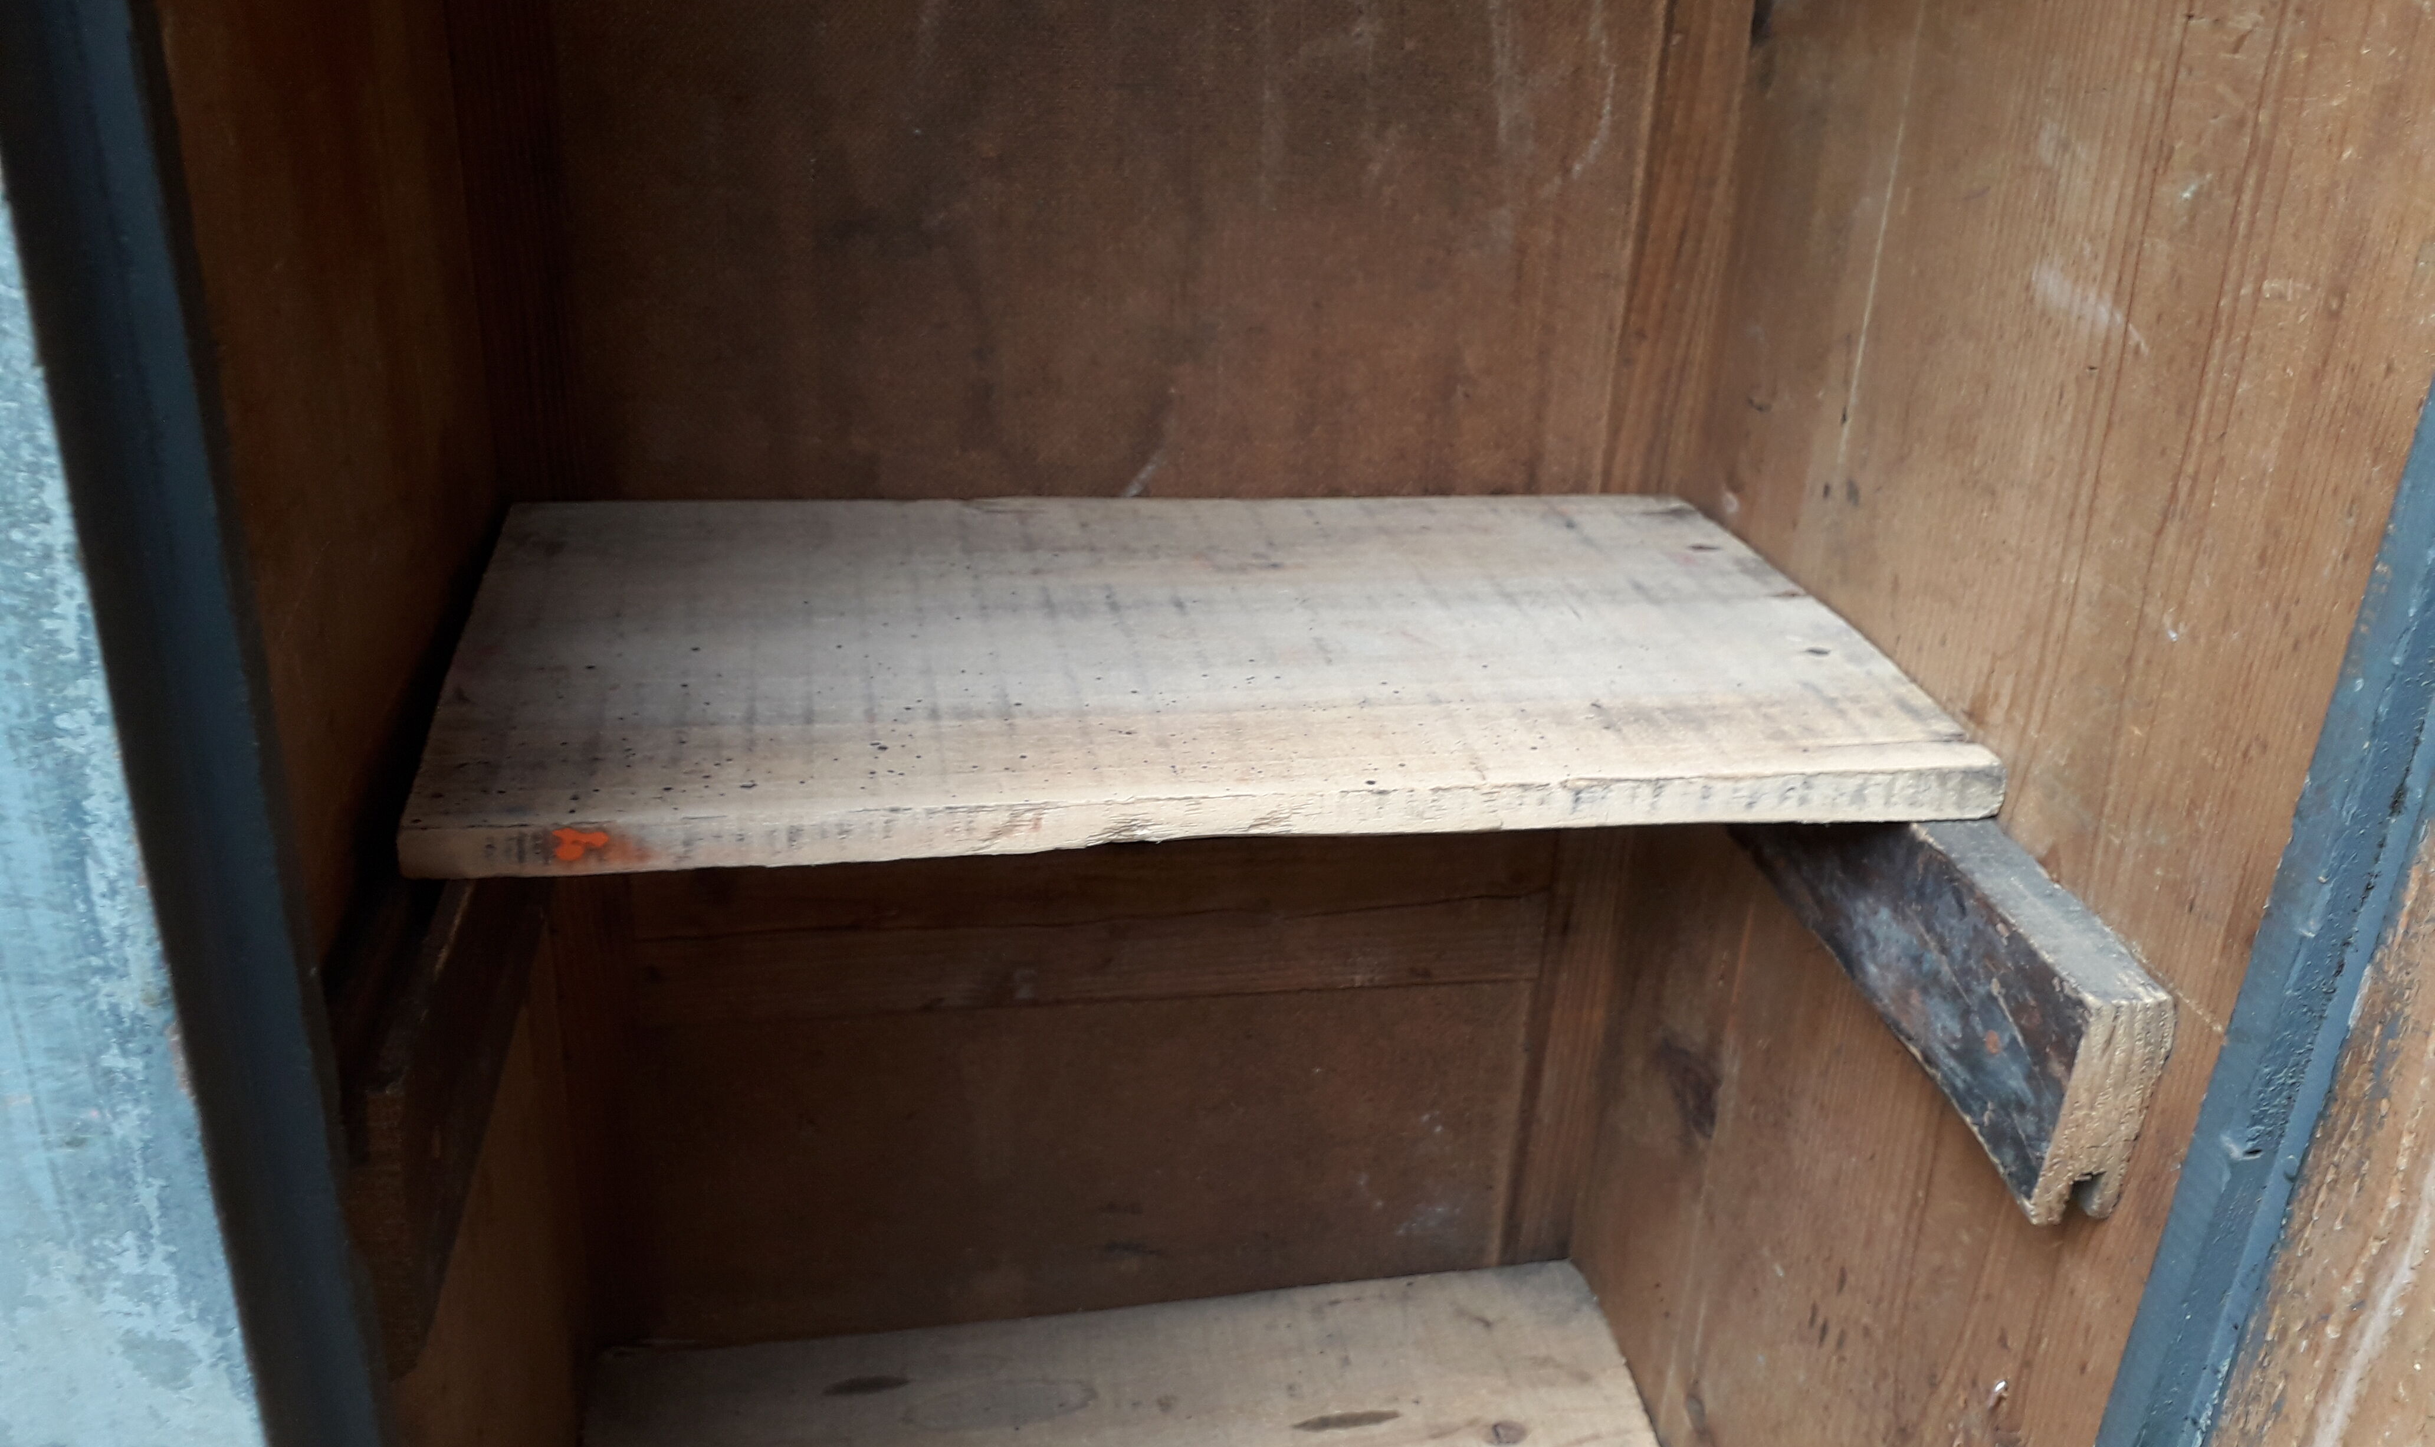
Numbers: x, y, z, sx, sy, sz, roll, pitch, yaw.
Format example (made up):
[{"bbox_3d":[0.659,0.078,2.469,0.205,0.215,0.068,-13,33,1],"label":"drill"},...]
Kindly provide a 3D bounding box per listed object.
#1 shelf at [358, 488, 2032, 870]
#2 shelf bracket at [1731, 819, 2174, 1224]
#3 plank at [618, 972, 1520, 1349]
[{"bbox_3d":[-0.009,-0.026,0.652,0.468,0.019,0.244,-2,27,-11],"label":"shelf"},{"bbox_3d":[0.213,0.033,0.666,0.027,0.077,0.334,-2,27,-11],"label":"shelf bracket"},{"bbox_3d":[-0.061,0.203,0.912,0.434,0.184,0.017,-2,27,-11],"label":"plank"}]

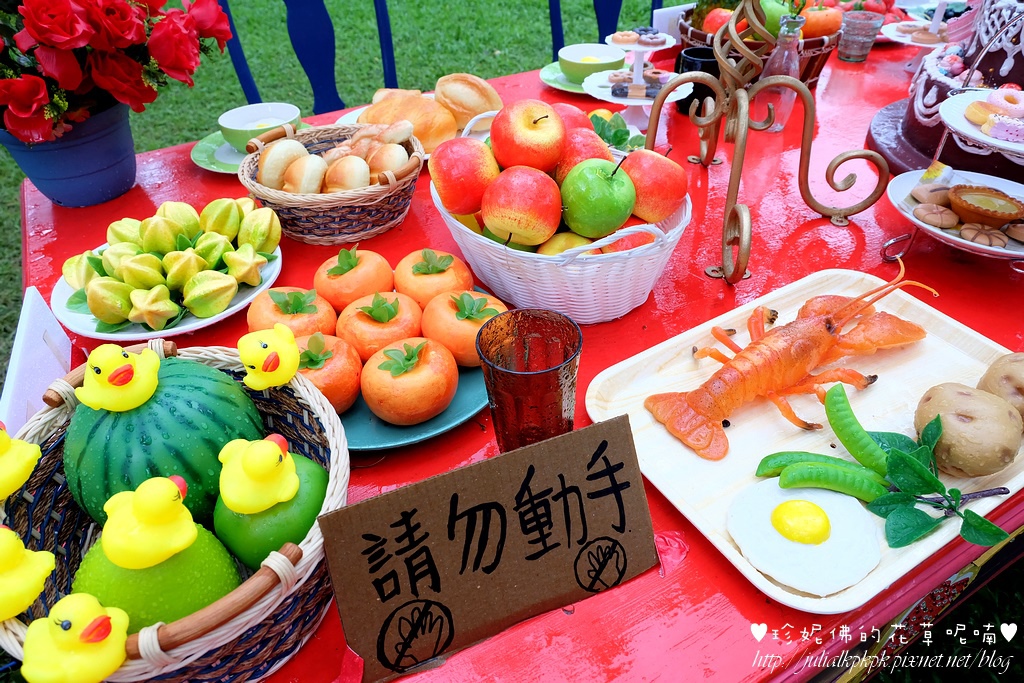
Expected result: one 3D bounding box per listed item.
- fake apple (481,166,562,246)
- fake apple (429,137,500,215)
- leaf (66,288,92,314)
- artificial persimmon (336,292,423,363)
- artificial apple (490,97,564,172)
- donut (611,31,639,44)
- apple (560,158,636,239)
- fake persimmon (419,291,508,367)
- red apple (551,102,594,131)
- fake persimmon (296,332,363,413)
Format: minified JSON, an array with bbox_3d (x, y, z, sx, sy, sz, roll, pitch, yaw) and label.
[{"bbox_3d":[0.009,-0.131,0.658,0.076,0.076,0.074,12,56,8],"label":"fake apple"},{"bbox_3d":[-0.050,-0.173,0.712,0.072,0.080,0.080,-29,0,16],"label":"fake apple"},{"bbox_3d":[-0.443,-0.043,0.710,0.042,0.012,0.035,-24,48,-21],"label":"leaf"},{"bbox_3d":[-0.118,-0.011,0.608,0.076,0.058,0.076,-1,39,0],"label":"artificial persimmon"},{"bbox_3d":[0.017,-0.209,0.698,0.080,0.073,0.080,4,70,-12],"label":"artificial apple"},{"bbox_3d":[0.160,-0.429,0.965,0.039,0.011,0.039,-2,39,0],"label":"donut"},{"bbox_3d":[0.087,-0.144,0.689,0.075,0.076,0.075,21,33,-15],"label":"apple"},{"bbox_3d":[-0.041,-0.012,0.609,0.078,0.058,0.078,-2,38,0],"label":"fake persimmon"},{"bbox_3d":[0.052,-0.228,0.766,0.076,0.072,0.076,-1,39,0],"label":"red apple"},{"bbox_3d":[-0.161,0.026,0.563,0.075,0.058,0.075,-1,39,0],"label":"fake persimmon"}]

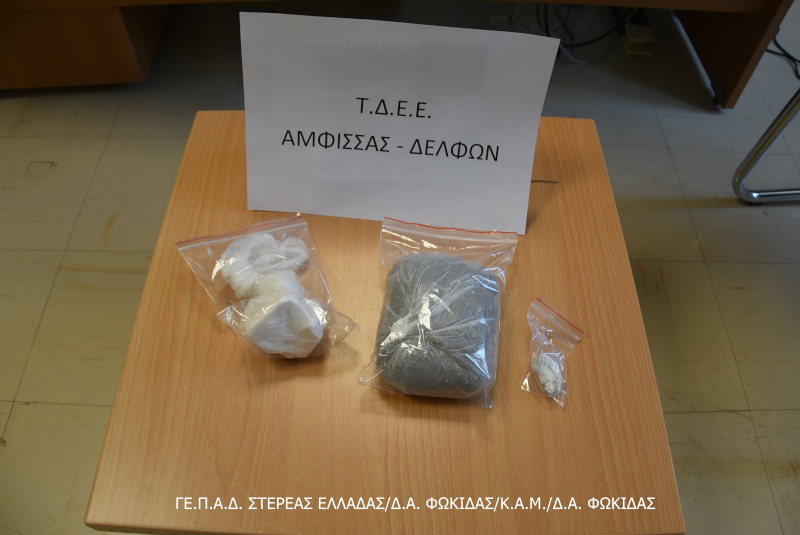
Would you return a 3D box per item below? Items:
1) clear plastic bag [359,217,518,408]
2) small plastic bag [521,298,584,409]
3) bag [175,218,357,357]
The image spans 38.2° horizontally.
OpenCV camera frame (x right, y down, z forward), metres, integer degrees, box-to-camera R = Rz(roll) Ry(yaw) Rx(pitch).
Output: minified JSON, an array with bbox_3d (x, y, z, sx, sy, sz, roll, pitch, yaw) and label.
[{"bbox_3d":[0.035,0.024,1.086,0.138,0.055,0.229,6,40,6],"label":"clear plastic bag"},{"bbox_3d":[0.137,0.073,1.055,0.055,0.022,0.124,10,41,10],"label":"small plastic bag"},{"bbox_3d":[-0.124,0.010,1.097,0.132,0.056,0.188,-15,43,-18],"label":"bag"}]

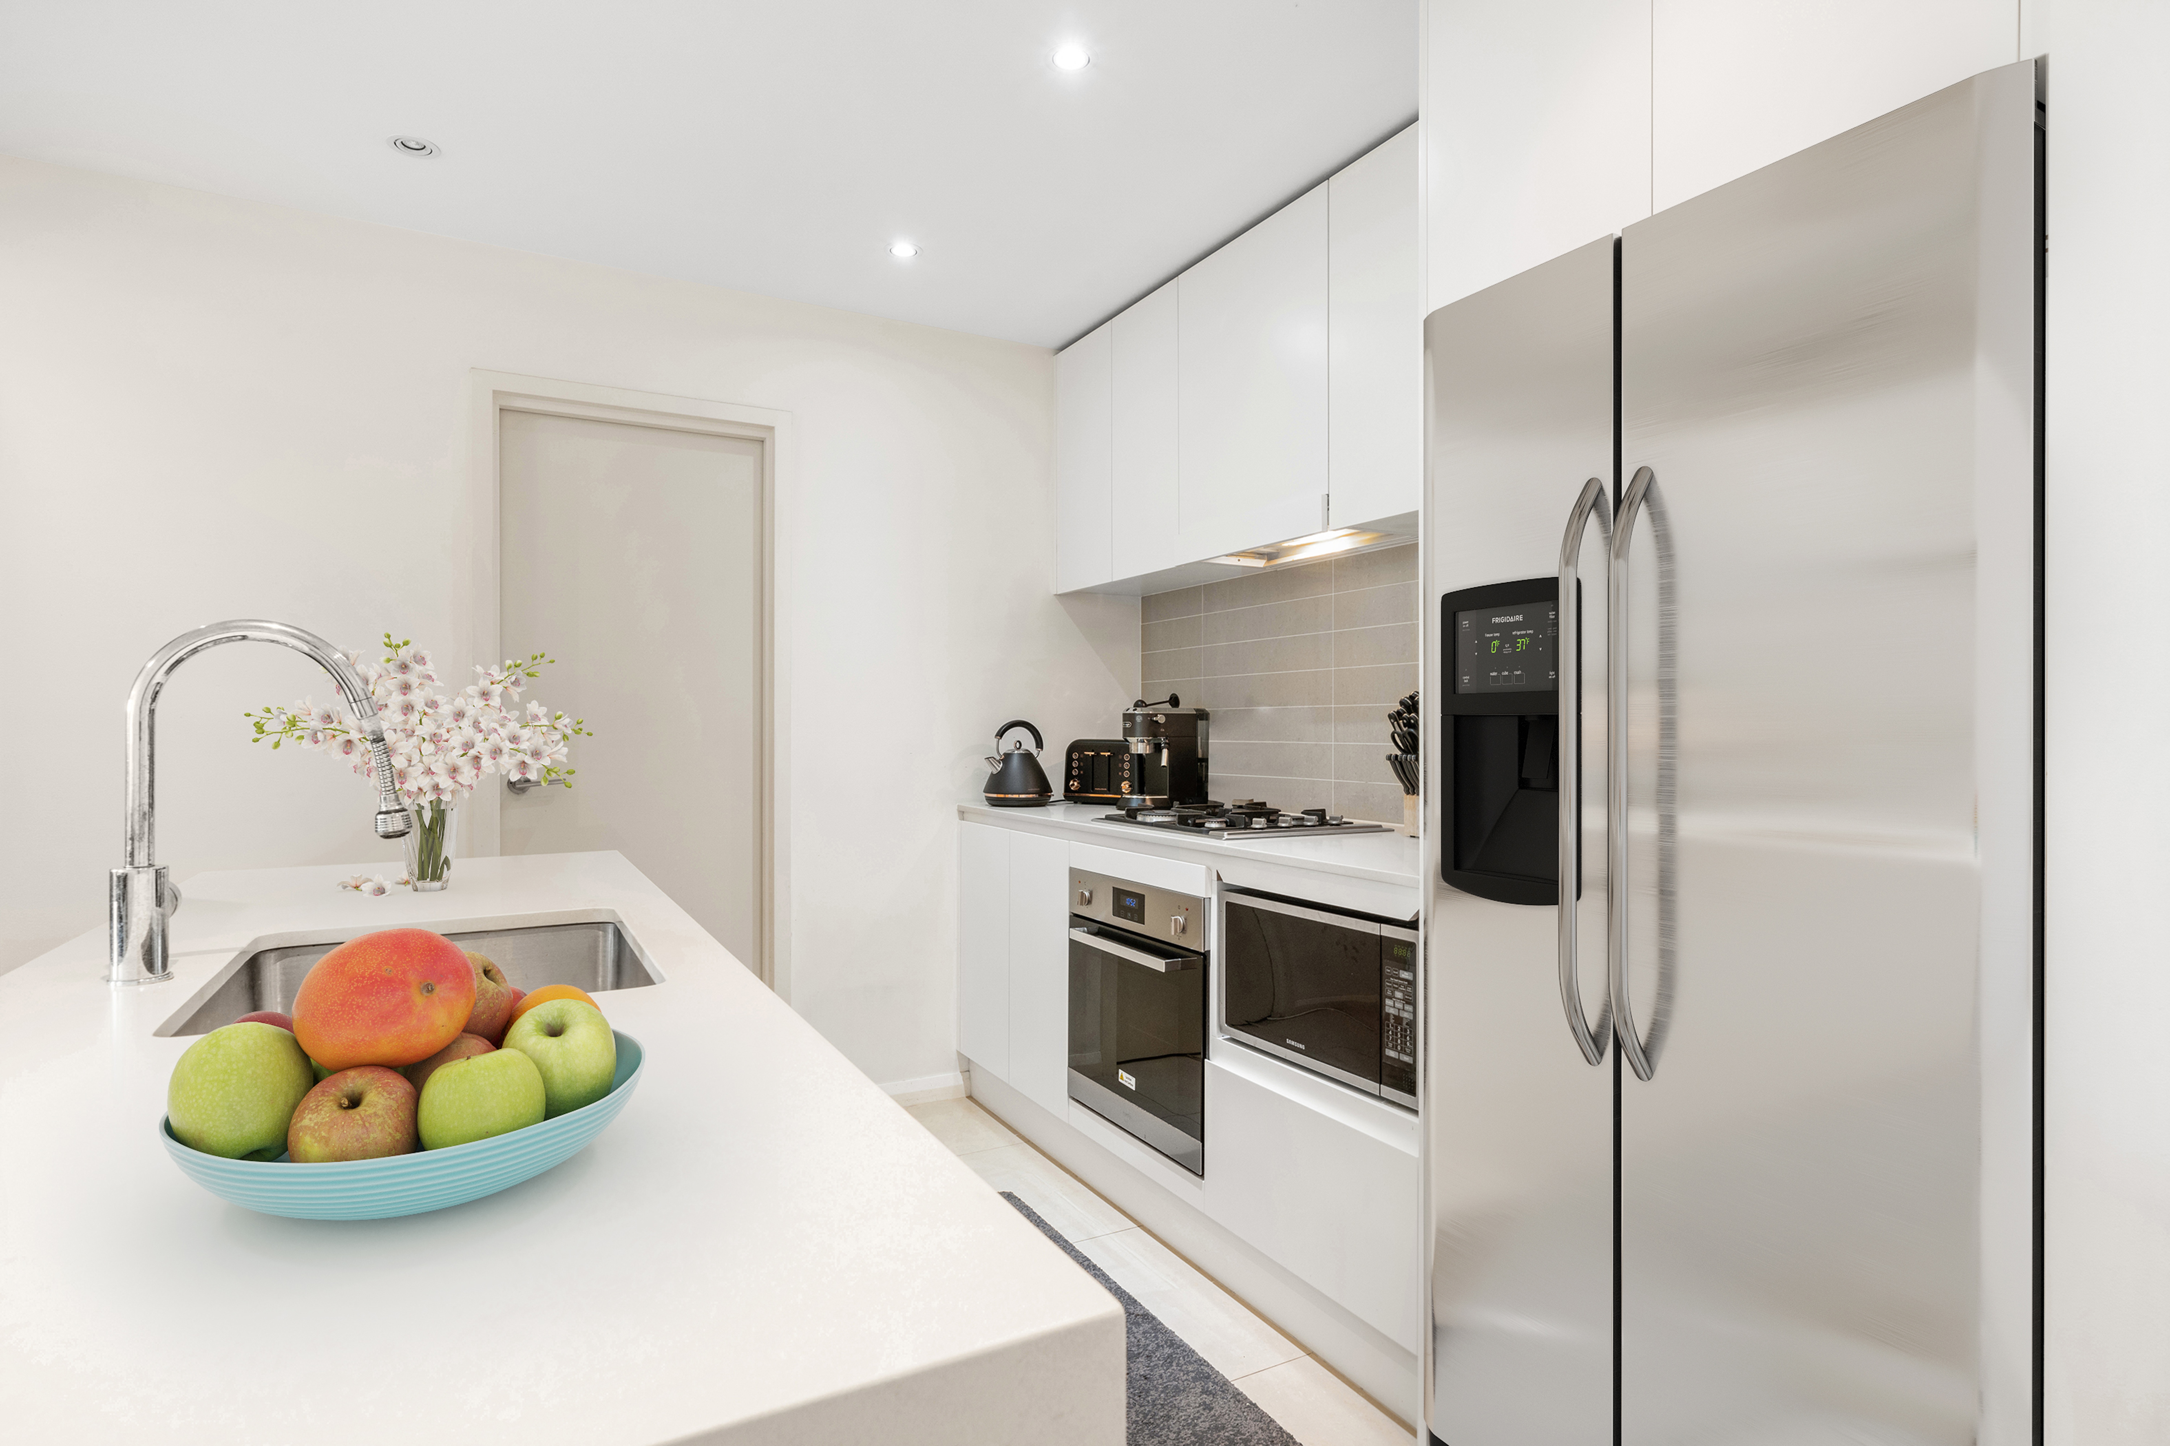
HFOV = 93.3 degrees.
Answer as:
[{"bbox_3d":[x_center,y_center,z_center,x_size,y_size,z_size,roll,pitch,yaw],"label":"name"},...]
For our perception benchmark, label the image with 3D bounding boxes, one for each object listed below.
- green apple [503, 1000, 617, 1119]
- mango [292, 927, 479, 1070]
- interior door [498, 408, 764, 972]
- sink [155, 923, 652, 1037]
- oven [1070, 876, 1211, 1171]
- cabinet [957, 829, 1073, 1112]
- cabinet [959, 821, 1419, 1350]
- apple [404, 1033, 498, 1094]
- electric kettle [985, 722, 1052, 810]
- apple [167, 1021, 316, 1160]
[{"bbox_3d":[-0.331,0.212,0.645,0.069,0.070,0.069,0,0,0],"label":"green apple"},{"bbox_3d":[-0.432,0.170,0.630,0.108,0.086,0.090,0,0,-17],"label":"mango"},{"bbox_3d":[-1.246,0.191,2.875,0.690,2.045,0.045,0,0,-30],"label":"interior door"},{"bbox_3d":[-0.728,0.371,1.164,0.405,0.190,0.455,0,0,-30],"label":"sink"},{"bbox_3d":[0.320,0.680,2.564,0.550,0.595,0.592,0,0,-30],"label":"oven"},{"bbox_3d":[0.041,0.691,3.166,0.620,0.735,0.730,0,0,-30],"label":"cabinet"},{"bbox_3d":[0.343,0.670,2.579,0.620,0.750,1.840,0,0,-31],"label":"cabinet"},{"bbox_3d":[-0.391,0.223,0.630,0.074,0.069,0.074,0,0,-30],"label":"apple"},{"bbox_3d":[-0.206,0.126,3.150,0.225,0.260,0.215,0,0,0],"label":"electric kettle"},{"bbox_3d":[-0.494,0.215,0.600,0.074,0.073,0.074,0,0,0],"label":"apple"}]

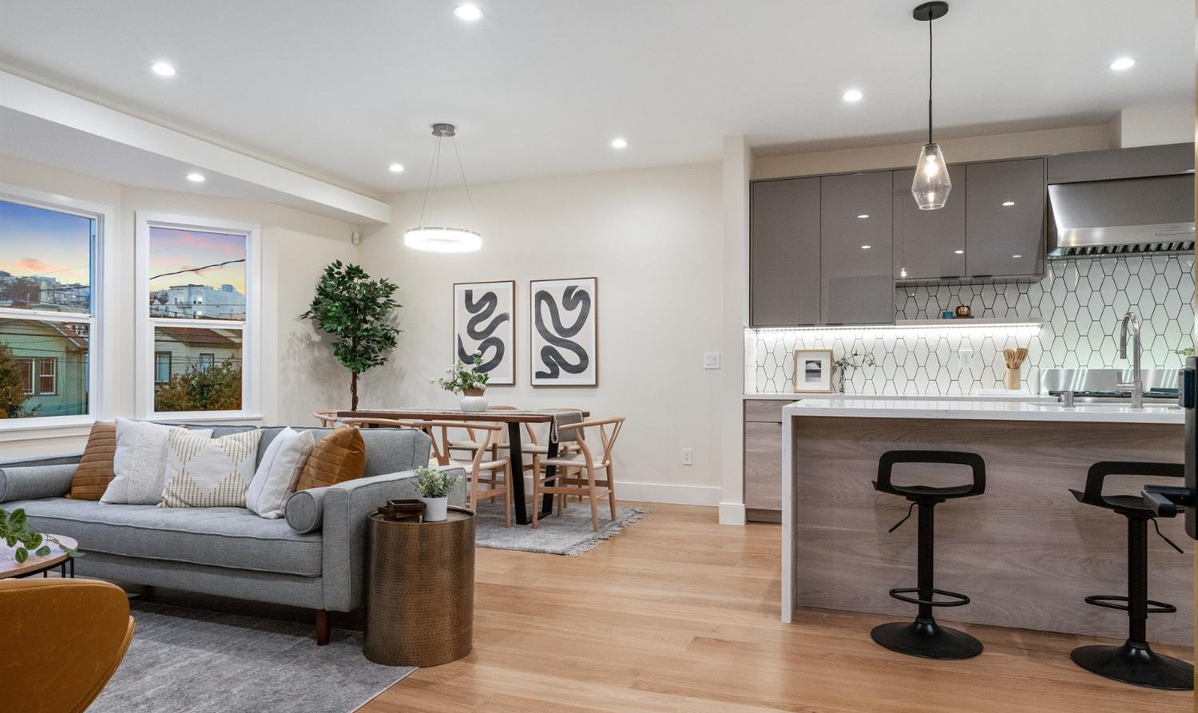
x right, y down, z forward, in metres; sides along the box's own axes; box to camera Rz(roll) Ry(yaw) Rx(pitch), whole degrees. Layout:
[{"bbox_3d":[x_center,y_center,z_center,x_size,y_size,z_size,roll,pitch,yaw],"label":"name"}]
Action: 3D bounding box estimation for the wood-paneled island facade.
[{"bbox_3d":[2.031,0.676,3.120,2.350,0.919,0.825,0,-1,19],"label":"wood-paneled island facade"}]

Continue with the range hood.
[{"bbox_3d":[3.351,-0.963,4.519,1.050,0.610,0.610,0,-1,19],"label":"range hood"}]

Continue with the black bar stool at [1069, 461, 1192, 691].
[{"bbox_3d":[1.966,0.744,2.670,0.430,0.765,0.420,0,-1,17],"label":"black bar stool"}]

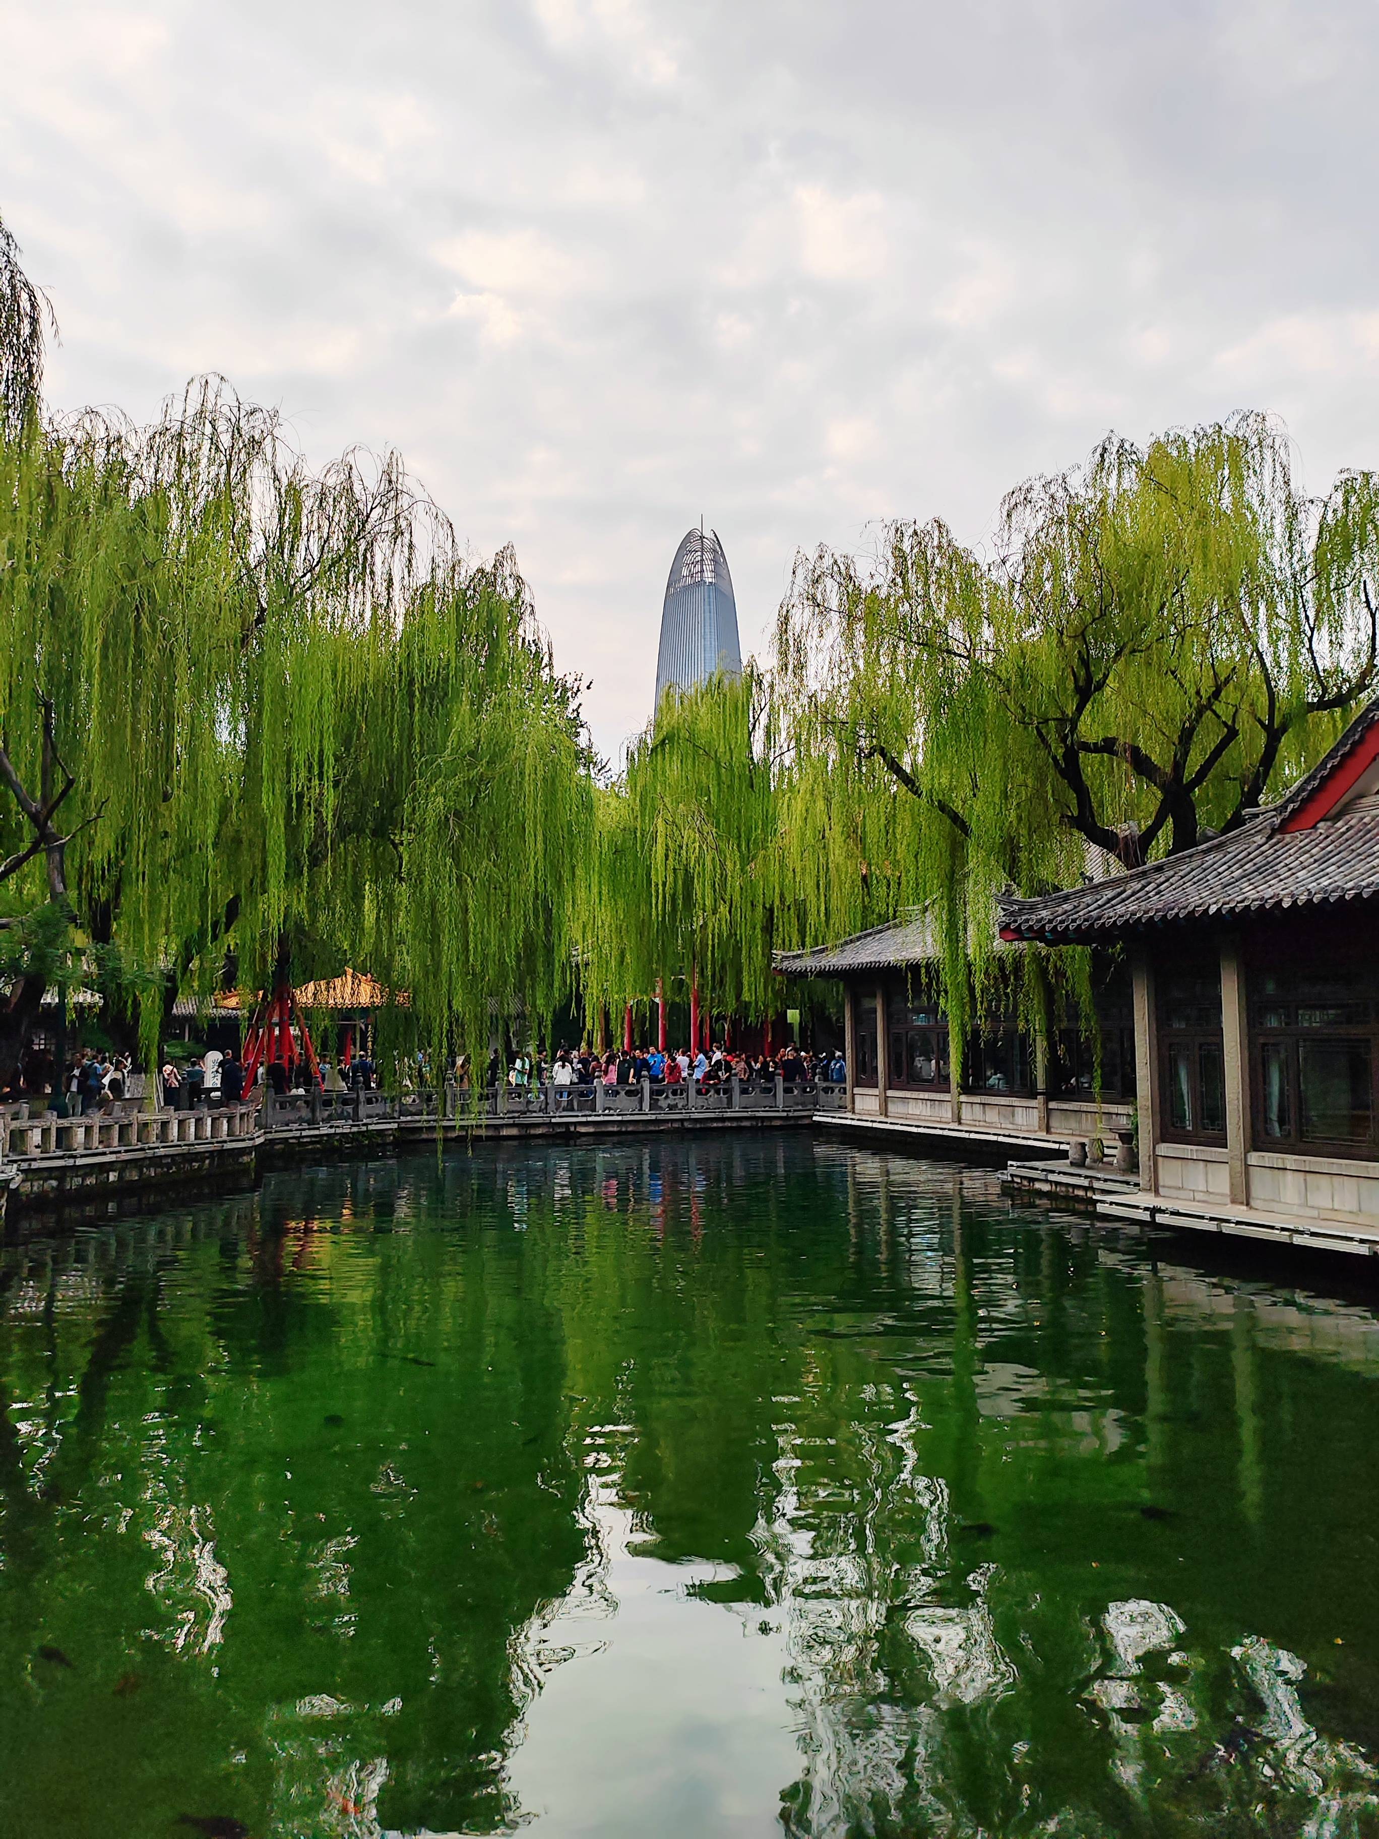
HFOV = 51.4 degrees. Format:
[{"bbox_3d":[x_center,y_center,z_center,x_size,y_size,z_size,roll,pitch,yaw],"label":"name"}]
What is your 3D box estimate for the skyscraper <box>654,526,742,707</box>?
[{"bbox_3d":[7.160,-82.491,839.053,46.000,301.000,46.000,-3,-5,29],"label":"skyscraper"}]

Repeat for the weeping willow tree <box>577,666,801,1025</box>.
[{"bbox_3d":[0.023,-1.276,46.243,7.600,14.000,7.200,-1,-5,0],"label":"weeping willow tree"}]

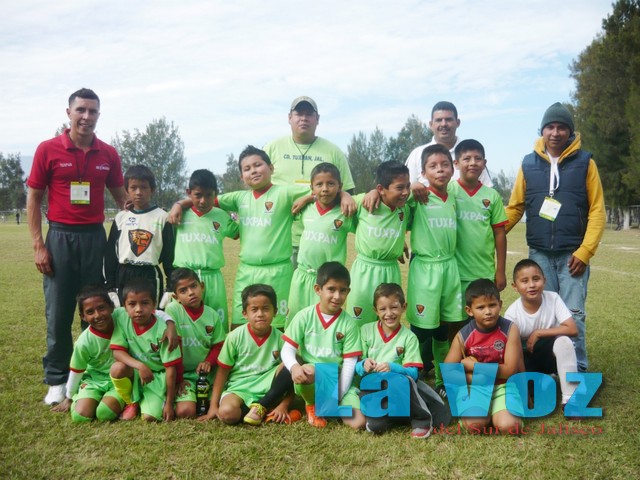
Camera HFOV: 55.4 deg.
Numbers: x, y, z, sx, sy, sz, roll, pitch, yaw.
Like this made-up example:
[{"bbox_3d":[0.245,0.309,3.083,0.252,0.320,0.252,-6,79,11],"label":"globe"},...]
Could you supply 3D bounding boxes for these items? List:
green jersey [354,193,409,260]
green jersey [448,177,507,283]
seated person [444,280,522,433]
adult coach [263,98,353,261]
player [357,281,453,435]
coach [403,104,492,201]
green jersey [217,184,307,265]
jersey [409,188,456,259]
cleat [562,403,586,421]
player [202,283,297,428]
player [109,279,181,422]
[{"bbox_3d":[0.358,-0.076,3.440,0.380,0.400,0.250,0,2,-12],"label":"green jersey"},{"bbox_3d":[0.846,-0.054,3.500,0.460,0.580,0.260,0,2,8],"label":"green jersey"},{"bbox_3d":[0.819,0.534,3.020,0.420,0.700,0.520,0,2,12],"label":"seated person"},{"bbox_3d":[-0.095,-0.013,3.852,0.620,1.790,0.360,0,2,-2],"label":"adult coach"},{"bbox_3d":[0.423,0.566,3.094,0.440,0.690,0.500,0,2,6],"label":"player"},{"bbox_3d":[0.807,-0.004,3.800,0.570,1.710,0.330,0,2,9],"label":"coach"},{"bbox_3d":[-0.323,-0.083,3.490,0.530,0.460,0.280,0,2,10],"label":"green jersey"},{"bbox_3d":[0.655,-0.091,3.519,0.340,0.420,0.220,0,2,-10],"label":"jersey"},{"bbox_3d":[1.268,0.841,3.040,0.090,0.085,0.220,1,2,13],"label":"cleat"},{"bbox_3d":[-0.373,0.571,3.224,0.500,0.670,0.500,0,2,-10],"label":"player"},{"bbox_3d":[-0.947,0.549,3.294,0.380,0.710,0.480,0,2,-10],"label":"player"}]

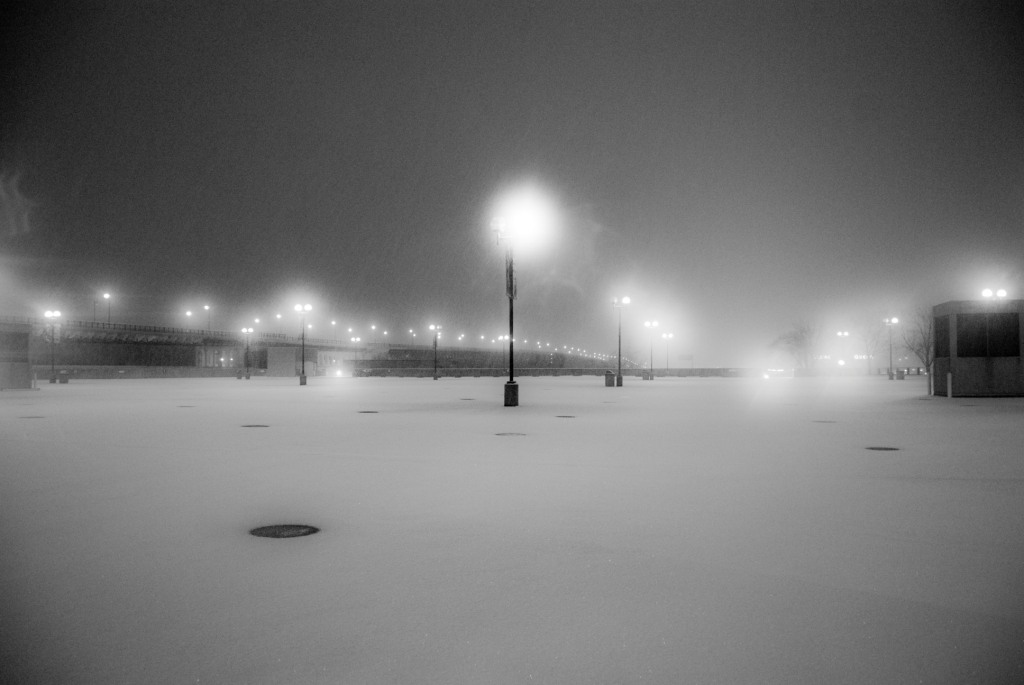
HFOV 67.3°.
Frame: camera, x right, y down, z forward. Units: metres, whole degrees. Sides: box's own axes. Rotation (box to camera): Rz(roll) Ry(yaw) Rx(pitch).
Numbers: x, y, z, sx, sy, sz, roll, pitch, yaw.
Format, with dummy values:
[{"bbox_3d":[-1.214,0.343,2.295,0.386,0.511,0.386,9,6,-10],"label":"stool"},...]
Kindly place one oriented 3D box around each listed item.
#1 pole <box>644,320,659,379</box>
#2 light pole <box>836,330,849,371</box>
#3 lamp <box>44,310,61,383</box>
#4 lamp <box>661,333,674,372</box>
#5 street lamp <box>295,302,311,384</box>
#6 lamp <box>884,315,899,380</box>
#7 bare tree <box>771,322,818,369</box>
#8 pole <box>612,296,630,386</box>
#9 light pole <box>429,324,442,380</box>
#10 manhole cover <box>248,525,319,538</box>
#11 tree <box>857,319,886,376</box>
[{"bbox_3d":[14.970,0.913,82.482,1.250,6.300,0.480,0,-2,7],"label":"pole"},{"bbox_3d":[46.010,1.714,106.899,1.250,6.300,0.480,0,-2,7],"label":"light pole"},{"bbox_3d":[-40.192,0.442,67.422,1.250,6.300,0.480,0,-2,7],"label":"lamp"},{"bbox_3d":[21.936,1.921,108.340,1.250,6.300,0.480,0,-2,7],"label":"lamp"},{"bbox_3d":[-16.279,0.194,60.128,1.250,6.300,0.480,0,-2,7],"label":"street lamp"},{"bbox_3d":[38.444,0.676,78.085,1.250,6.300,0.480,0,-2,7],"label":"lamp"},{"bbox_3d":[44.994,0.952,122.000,7.300,8.890,6.940,0,-2,7],"label":"bare tree"},{"bbox_3d":[7.628,-0.035,54.256,1.250,6.300,0.480,0,-2,7],"label":"pole"},{"bbox_3d":[-8.764,1.188,88.521,1.250,6.300,0.480,0,-2,7],"label":"light pole"},{"bbox_3d":[-1.686,1.418,5.697,0.530,0.040,0.530,0,-2,0],"label":"manhole cover"},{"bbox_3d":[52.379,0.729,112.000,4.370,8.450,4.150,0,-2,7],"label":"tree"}]

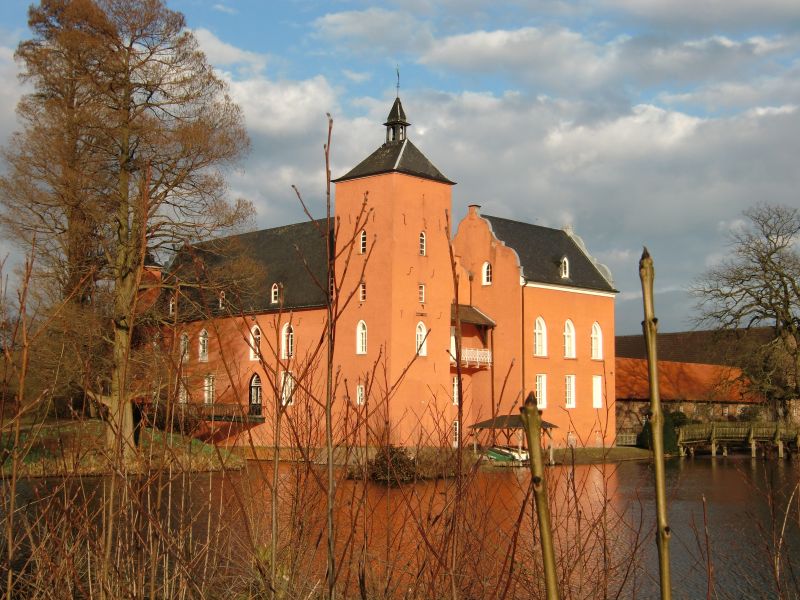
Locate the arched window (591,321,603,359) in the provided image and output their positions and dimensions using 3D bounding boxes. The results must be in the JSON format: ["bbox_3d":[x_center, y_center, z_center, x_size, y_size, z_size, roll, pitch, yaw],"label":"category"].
[{"bbox_3d":[15.318,3.199,84.691,0.270,2.967,1.422,-5,-7,44],"label":"arched window"}]

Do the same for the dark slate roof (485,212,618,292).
[{"bbox_3d":[10.454,-3.497,89.470,11.600,5.800,9.800,6,-8,-43],"label":"dark slate roof"}]

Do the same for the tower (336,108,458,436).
[{"bbox_3d":[-0.409,-2.229,78.466,6.496,25.190,6.496,-5,-7,44],"label":"tower"}]

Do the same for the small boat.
[{"bbox_3d":[7.280,10.561,74.250,1.350,0.750,3.600,4,-6,-35],"label":"small boat"}]

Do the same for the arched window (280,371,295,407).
[{"bbox_3d":[-8.443,6.687,82.072,1.402,2.635,0.270,-5,-7,44],"label":"arched window"}]

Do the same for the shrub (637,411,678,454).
[{"bbox_3d":[20.959,10.721,88.884,3.039,3.513,2.941,0,-5,0],"label":"shrub"}]

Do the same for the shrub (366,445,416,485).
[{"bbox_3d":[-0.464,8.993,60.908,2.688,2.072,2.419,0,-5,0],"label":"shrub"}]

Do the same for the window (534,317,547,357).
[{"bbox_3d":[10.295,2.677,79.620,0.270,2.936,1.370,-5,-7,44],"label":"window"}]

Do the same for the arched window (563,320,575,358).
[{"bbox_3d":[12.774,2.950,82.121,0.270,2.952,1.458,-5,-7,44],"label":"arched window"}]

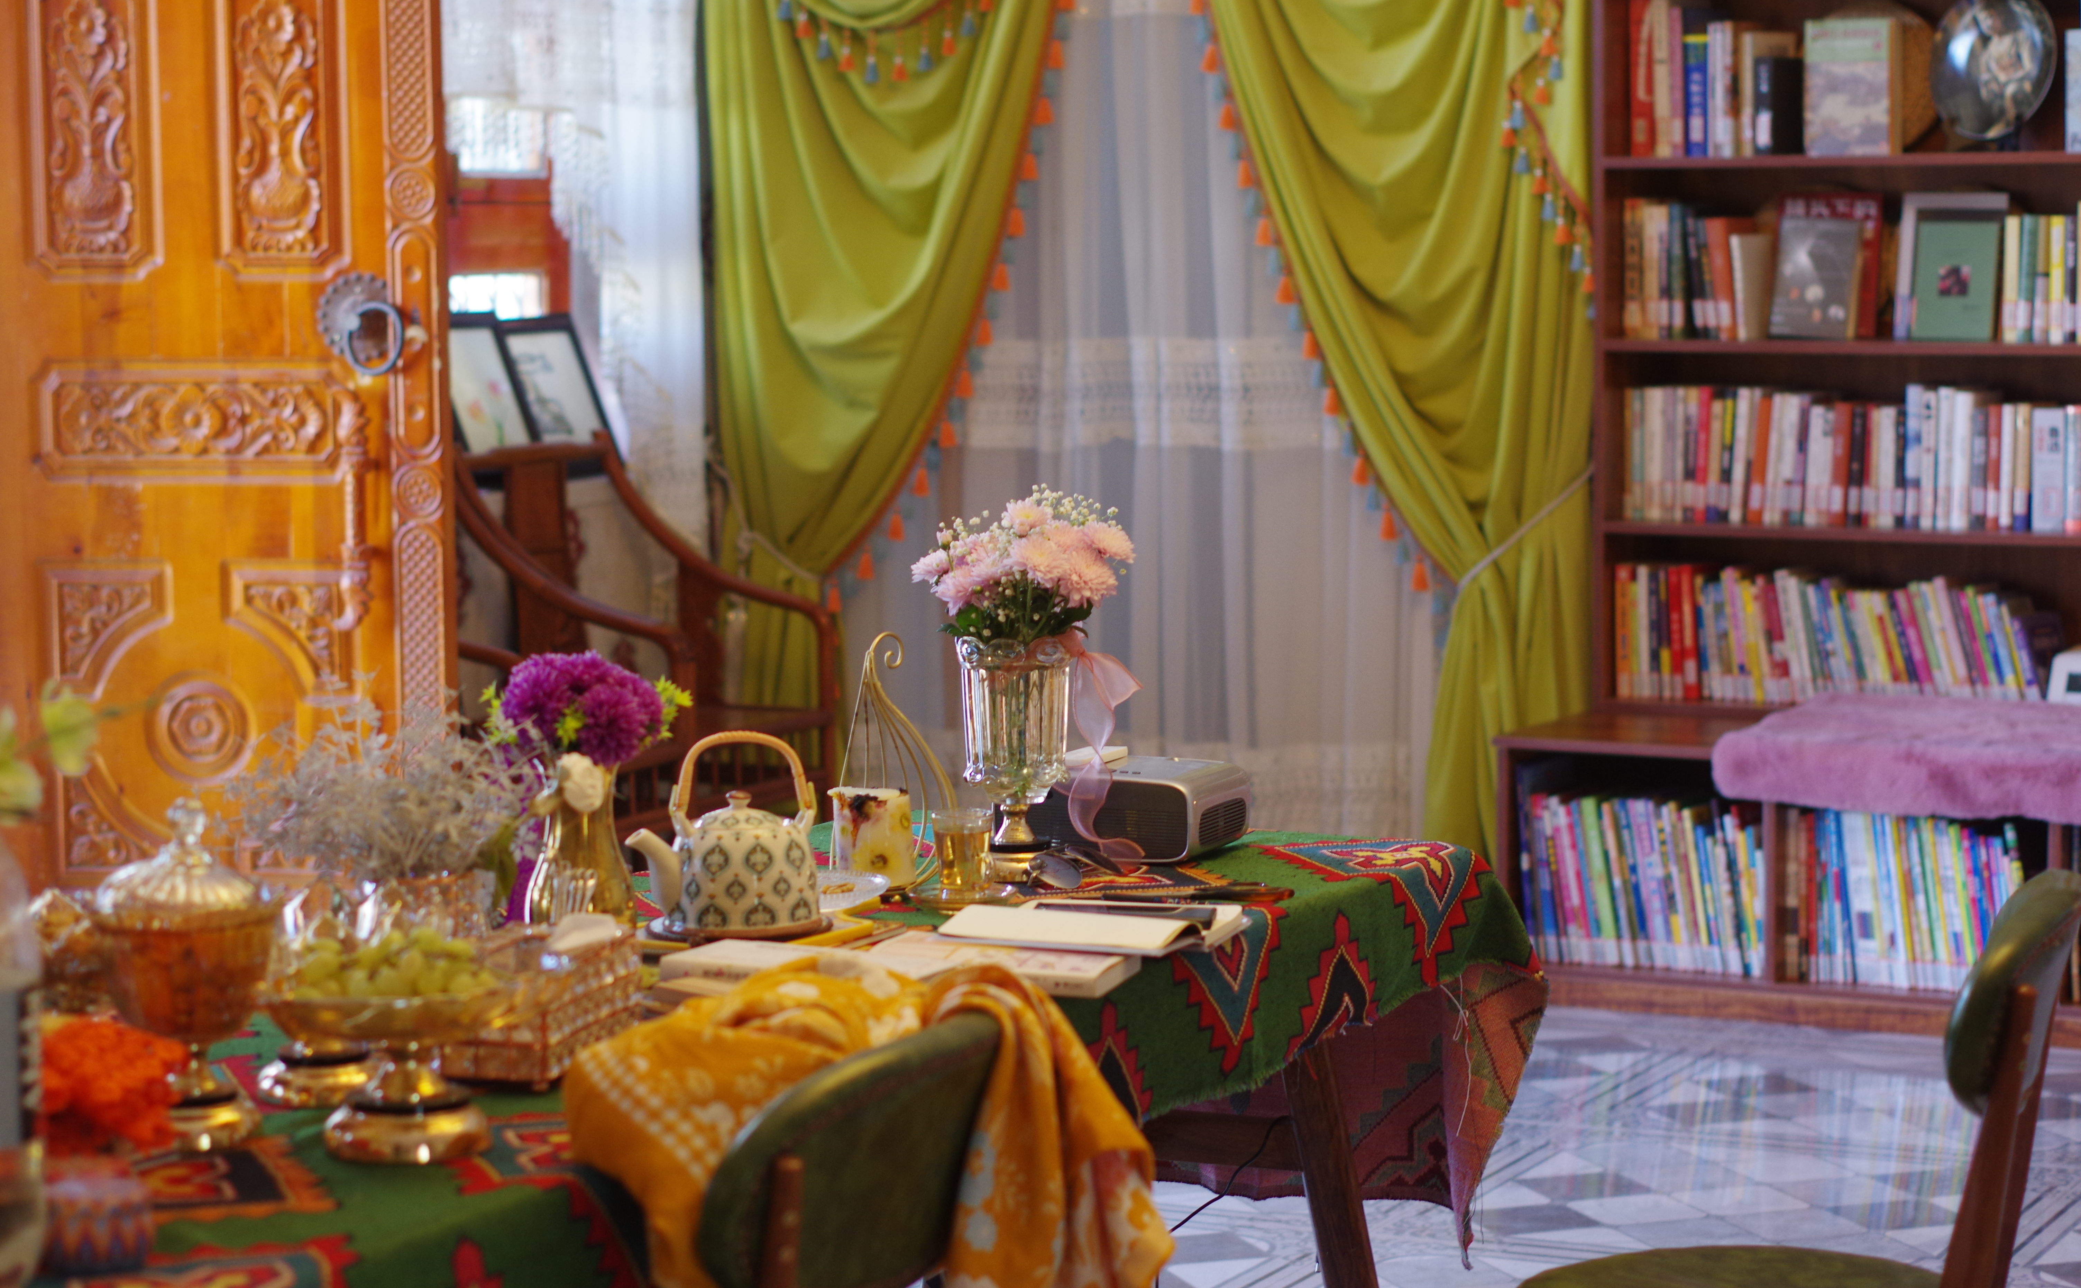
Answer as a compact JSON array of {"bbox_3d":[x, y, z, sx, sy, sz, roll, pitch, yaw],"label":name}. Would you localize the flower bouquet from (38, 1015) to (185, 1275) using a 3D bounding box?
[{"bbox_3d":[-0.576,0.303,2.670,0.102,0.152,0.100,-1,6,0],"label":"flower bouquet"}]

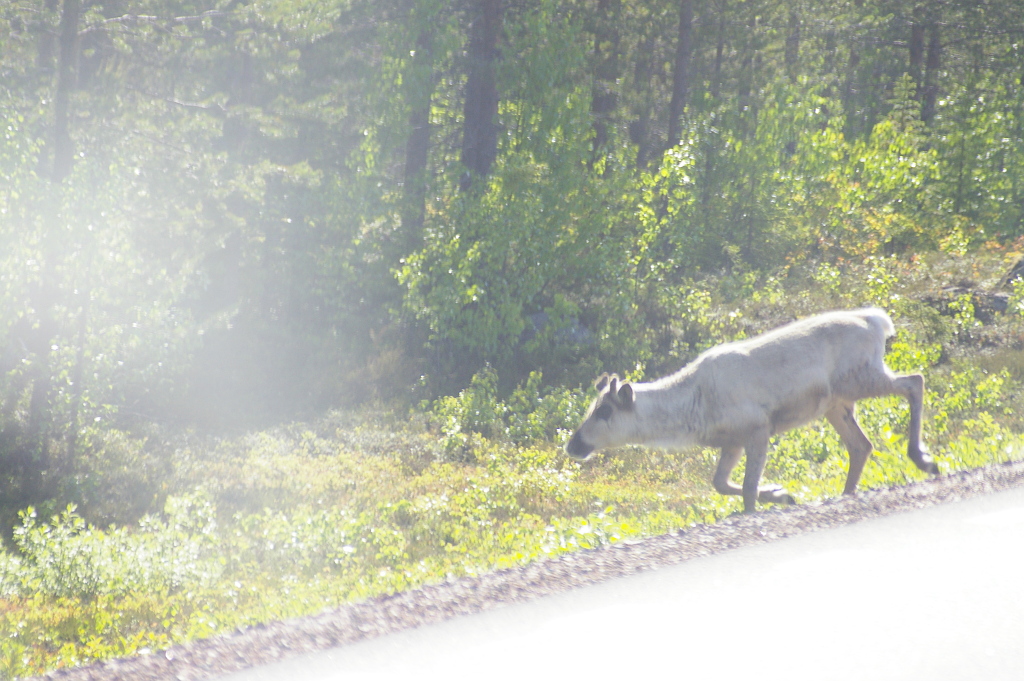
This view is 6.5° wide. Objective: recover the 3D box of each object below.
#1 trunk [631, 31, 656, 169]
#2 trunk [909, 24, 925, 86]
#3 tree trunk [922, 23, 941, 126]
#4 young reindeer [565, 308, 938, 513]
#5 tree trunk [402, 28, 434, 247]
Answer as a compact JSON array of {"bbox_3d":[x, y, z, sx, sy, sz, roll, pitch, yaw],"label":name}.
[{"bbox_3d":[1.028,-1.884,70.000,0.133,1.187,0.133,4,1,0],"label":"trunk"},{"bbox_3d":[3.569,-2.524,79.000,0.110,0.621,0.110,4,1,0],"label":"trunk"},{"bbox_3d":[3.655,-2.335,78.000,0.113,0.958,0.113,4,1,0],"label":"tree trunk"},{"bbox_3d":[1.057,0.309,39.500,1.650,0.900,0.420,1,1,2],"label":"young reindeer"},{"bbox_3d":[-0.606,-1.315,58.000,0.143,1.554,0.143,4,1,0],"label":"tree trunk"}]

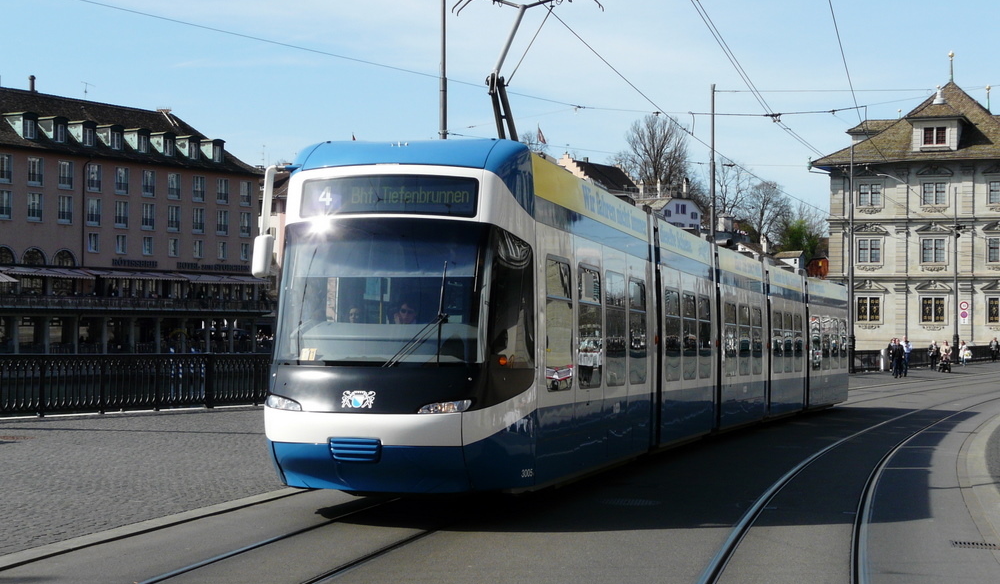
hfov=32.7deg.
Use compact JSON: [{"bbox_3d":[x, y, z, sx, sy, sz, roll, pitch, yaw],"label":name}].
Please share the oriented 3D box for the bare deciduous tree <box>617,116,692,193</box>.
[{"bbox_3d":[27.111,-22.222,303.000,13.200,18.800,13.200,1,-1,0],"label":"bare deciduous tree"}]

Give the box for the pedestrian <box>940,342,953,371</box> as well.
[{"bbox_3d":[23.839,3.433,91.000,0.580,1.650,0.450,0,-1,18],"label":"pedestrian"}]

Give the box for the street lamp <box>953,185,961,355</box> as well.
[{"bbox_3d":[29.462,-1.129,110.000,0.380,11.300,0.380,0,-1,27],"label":"street lamp"}]

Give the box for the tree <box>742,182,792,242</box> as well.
[{"bbox_3d":[48.472,-14.732,310.000,9.600,11.900,9.600,1,-1,0],"label":"tree"}]

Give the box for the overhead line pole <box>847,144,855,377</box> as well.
[{"bbox_3d":[17.014,-1.646,82.500,0.320,11.100,0.320,0,-1,26],"label":"overhead line pole"}]

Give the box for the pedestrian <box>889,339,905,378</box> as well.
[{"bbox_3d":[17.586,2.919,75.500,0.600,1.750,0.420,0,-1,18],"label":"pedestrian"}]

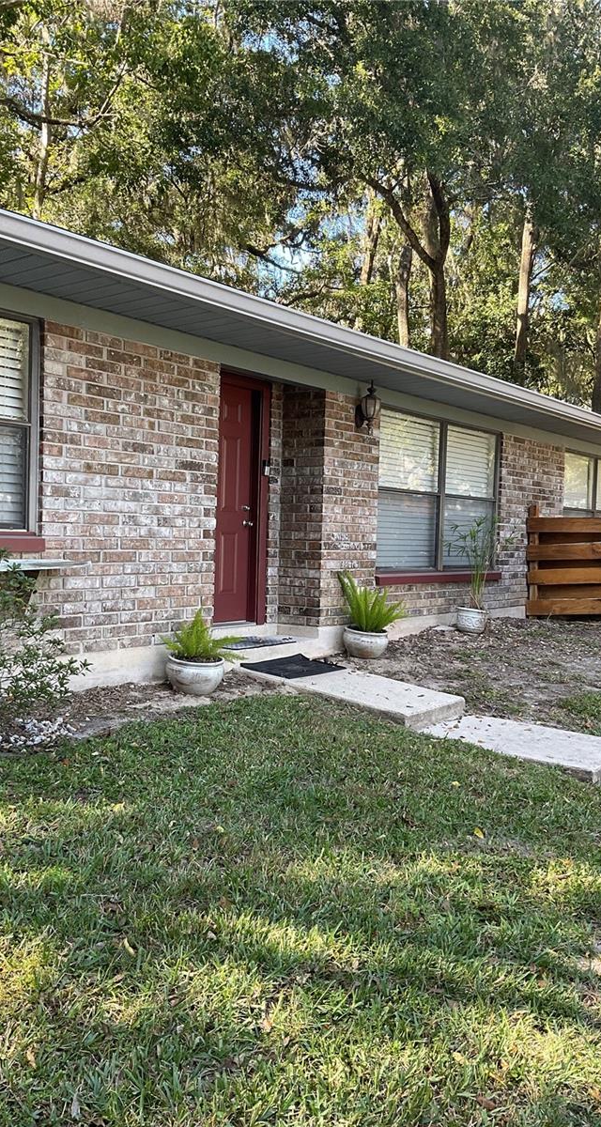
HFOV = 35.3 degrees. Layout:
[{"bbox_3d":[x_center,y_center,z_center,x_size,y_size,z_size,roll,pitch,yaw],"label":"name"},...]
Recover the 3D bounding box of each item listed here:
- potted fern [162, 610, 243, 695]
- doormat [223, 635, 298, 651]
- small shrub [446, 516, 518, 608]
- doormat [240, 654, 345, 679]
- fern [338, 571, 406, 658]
[{"bbox_3d":[-0.665,0.605,6.396,0.480,0.542,0.500,1,2,0],"label":"potted fern"},{"bbox_3d":[-0.441,0.649,7.729,0.450,0.020,0.765,3,2,37],"label":"doormat"},{"bbox_3d":[1.839,-0.009,9.652,0.640,0.932,0.680,3,2,37],"label":"small shrub"},{"bbox_3d":[-0.051,0.812,7.409,0.500,0.025,0.760,9,6,36],"label":"doormat"},{"bbox_3d":[0.634,0.456,8.333,0.500,0.739,0.530,1,2,0],"label":"fern"}]

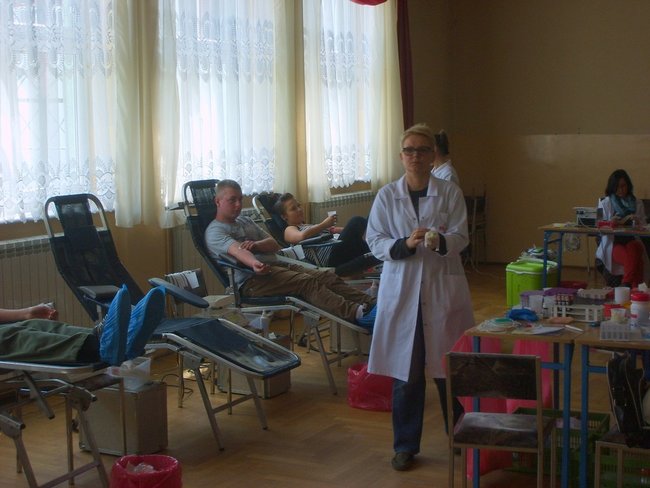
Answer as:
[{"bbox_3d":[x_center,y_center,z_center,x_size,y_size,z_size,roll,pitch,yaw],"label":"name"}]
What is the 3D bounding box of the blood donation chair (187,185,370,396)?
[{"bbox_3d":[-0.198,0.252,7.637,1.470,1.320,0.700,3,7,29],"label":"blood donation chair"}]

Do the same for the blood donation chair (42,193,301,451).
[{"bbox_3d":[-0.845,0.388,6.442,1.480,1.310,0.720,3,7,29],"label":"blood donation chair"}]

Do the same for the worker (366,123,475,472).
[{"bbox_3d":[0.470,0.255,5.811,0.550,1.700,0.420,0,6,3],"label":"worker"}]

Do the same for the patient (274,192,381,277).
[{"bbox_3d":[0.187,-0.058,8.968,1.350,0.660,0.540,3,7,29],"label":"patient"}]

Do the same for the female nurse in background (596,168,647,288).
[{"bbox_3d":[2.859,-0.090,10.990,0.560,1.230,0.780,0,6,7],"label":"female nurse in background"}]

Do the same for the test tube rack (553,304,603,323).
[{"bbox_3d":[1.236,0.333,5.560,0.240,0.068,0.085,3,7,29],"label":"test tube rack"}]

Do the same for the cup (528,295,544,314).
[{"bbox_3d":[1.053,0.308,5.695,0.072,0.090,0.072,3,7,29],"label":"cup"}]

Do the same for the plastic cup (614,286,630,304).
[{"bbox_3d":[1.562,0.271,6.008,0.077,0.088,0.077,0,6,0],"label":"plastic cup"}]

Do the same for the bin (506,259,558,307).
[{"bbox_3d":[1.923,0.364,10.590,0.370,0.420,0.450,3,7,29],"label":"bin"}]

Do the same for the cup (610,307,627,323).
[{"bbox_3d":[1.394,0.341,5.431,0.073,0.078,0.073,0,6,0],"label":"cup"}]

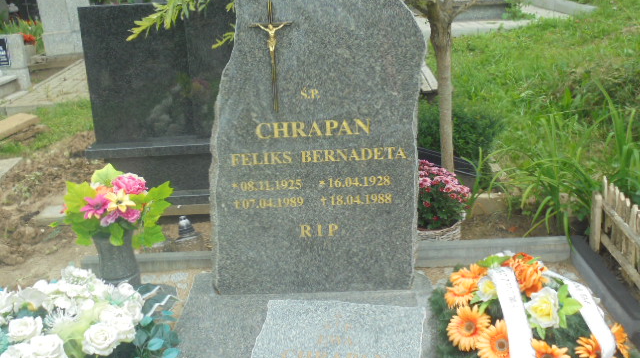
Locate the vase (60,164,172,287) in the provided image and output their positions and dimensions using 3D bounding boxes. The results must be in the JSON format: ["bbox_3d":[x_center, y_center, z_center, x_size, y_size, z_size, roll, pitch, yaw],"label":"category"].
[{"bbox_3d":[-0.705,0.182,2.430,0.355,0.450,0.320,-7,16,-17],"label":"vase"}]

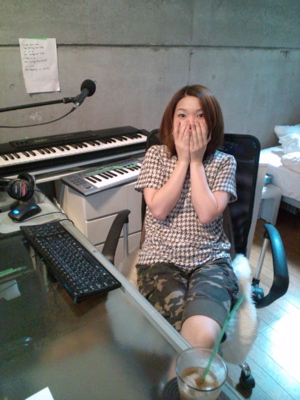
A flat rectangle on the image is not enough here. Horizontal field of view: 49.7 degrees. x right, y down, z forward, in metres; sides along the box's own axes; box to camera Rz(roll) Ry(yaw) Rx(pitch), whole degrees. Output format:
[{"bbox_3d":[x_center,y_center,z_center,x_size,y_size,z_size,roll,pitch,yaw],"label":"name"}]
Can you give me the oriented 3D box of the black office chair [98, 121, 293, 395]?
[{"bbox_3d":[0.181,0.268,1.373,0.630,0.975,0.650,5,25,10],"label":"black office chair"}]

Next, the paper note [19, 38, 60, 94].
[{"bbox_3d":[-0.604,-0.745,1.804,0.195,0.276,0.005,-15,29,-30],"label":"paper note"}]

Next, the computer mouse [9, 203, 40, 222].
[{"bbox_3d":[-0.493,0.052,1.274,0.065,0.037,0.112,17,30,31],"label":"computer mouse"}]

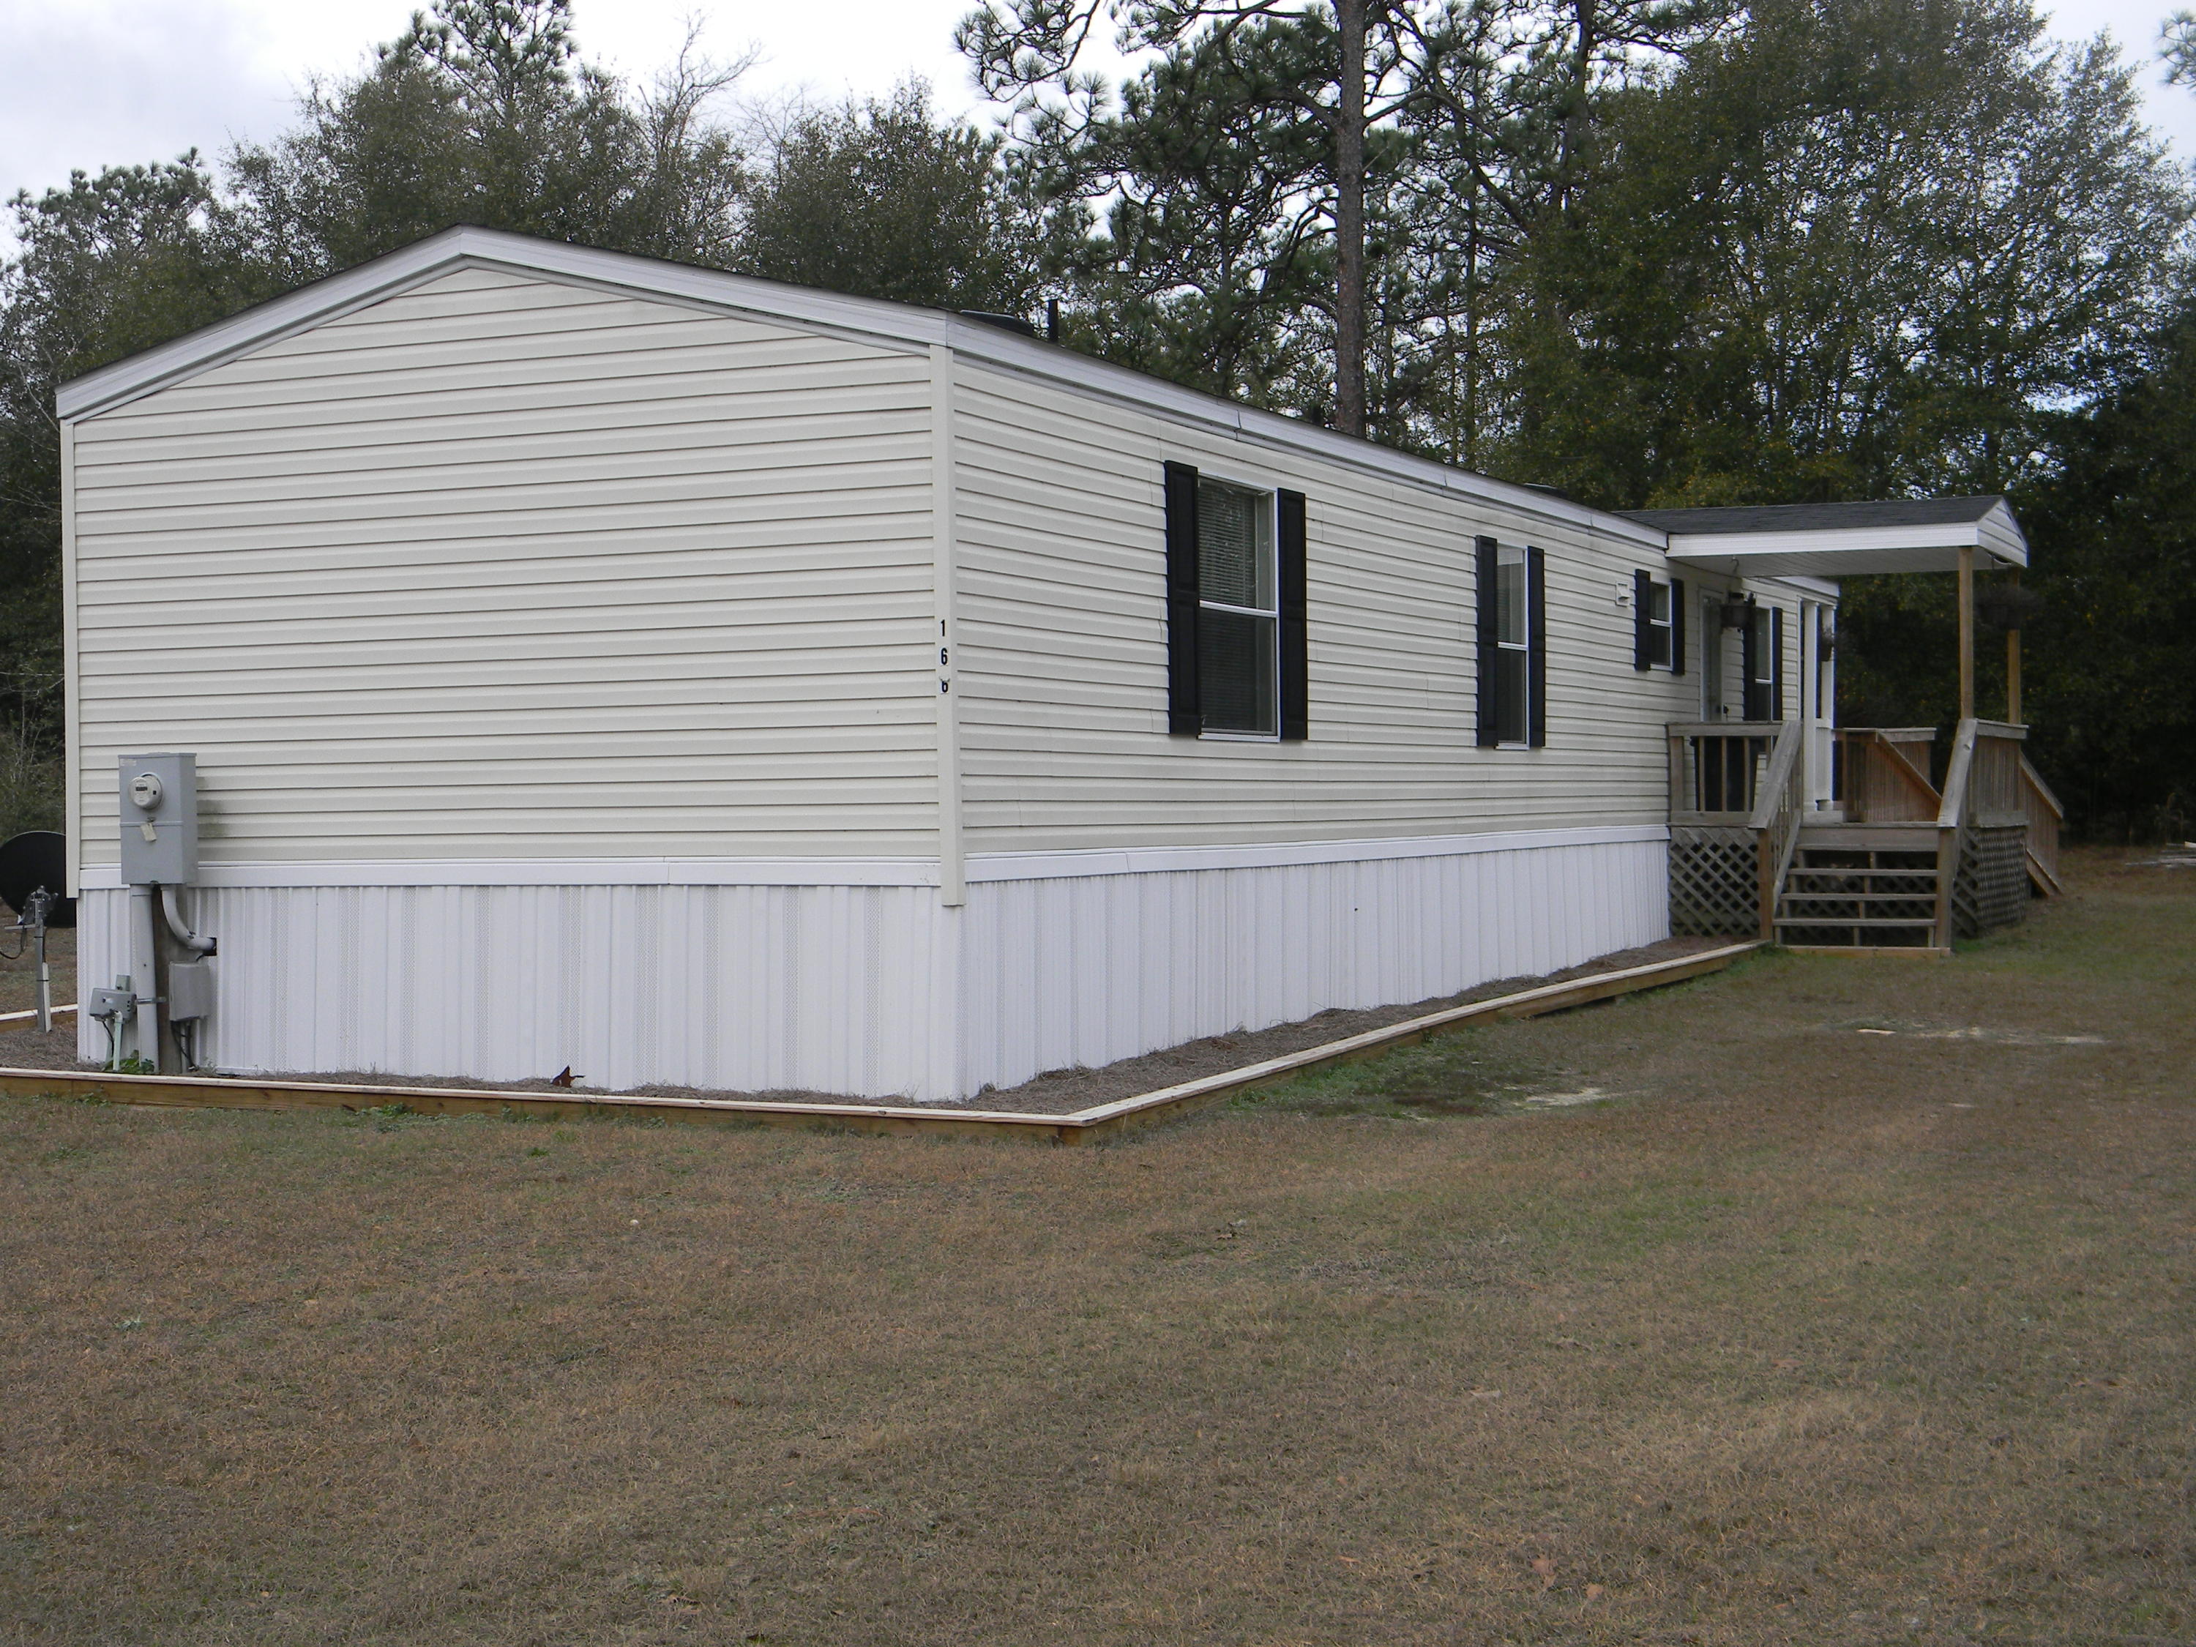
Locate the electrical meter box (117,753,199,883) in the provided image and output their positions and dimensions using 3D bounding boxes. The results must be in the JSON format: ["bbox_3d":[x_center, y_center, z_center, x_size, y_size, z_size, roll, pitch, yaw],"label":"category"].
[{"bbox_3d":[-4.509,-0.021,14.300,0.365,0.620,0.170,0,0,25],"label":"electrical meter box"}]

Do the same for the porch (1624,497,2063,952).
[{"bbox_3d":[6.212,-0.808,24.905,2.770,3.620,5.350,0,0,25],"label":"porch"}]

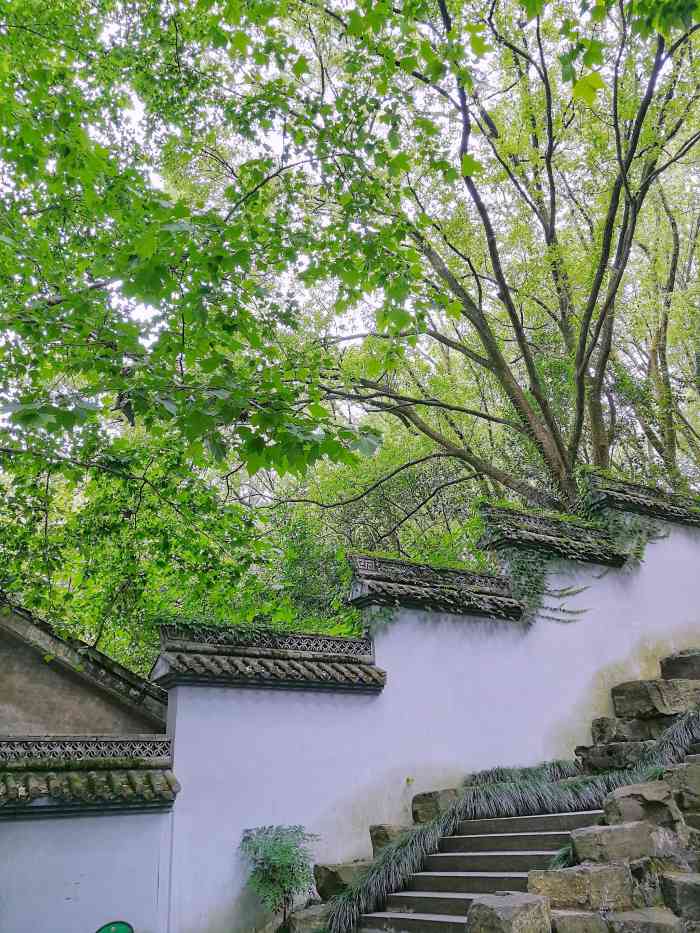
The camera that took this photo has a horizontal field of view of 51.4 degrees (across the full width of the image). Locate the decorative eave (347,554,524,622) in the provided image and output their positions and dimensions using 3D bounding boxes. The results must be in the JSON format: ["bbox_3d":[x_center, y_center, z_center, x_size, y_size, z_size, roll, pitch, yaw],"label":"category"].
[{"bbox_3d":[1.194,1.767,10.166,2.760,0.730,0.580,12,-28,-30],"label":"decorative eave"}]

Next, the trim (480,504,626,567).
[{"bbox_3d":[3.266,1.231,11.870,2.840,0.770,0.580,12,-28,-30],"label":"trim"}]

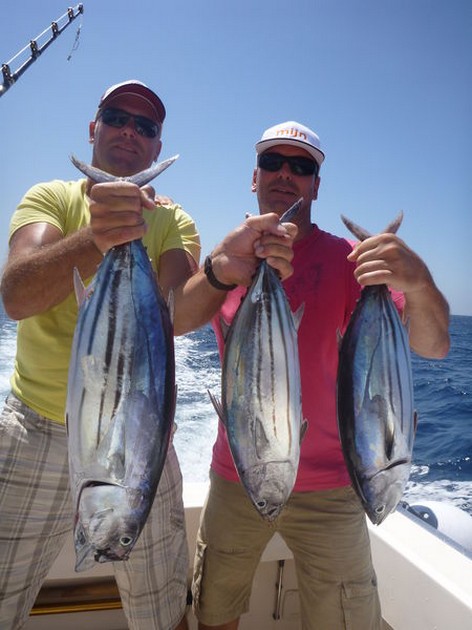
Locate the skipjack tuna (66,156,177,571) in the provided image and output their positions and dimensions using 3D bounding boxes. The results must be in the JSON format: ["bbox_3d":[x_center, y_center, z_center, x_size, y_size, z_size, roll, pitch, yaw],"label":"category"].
[{"bbox_3d":[-0.191,0.079,0.850,0.180,0.685,0.120,1,2,-13],"label":"skipjack tuna"}]

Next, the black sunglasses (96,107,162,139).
[{"bbox_3d":[-0.258,-0.451,1.234,0.145,0.047,0.135,13,2,-17],"label":"black sunglasses"}]

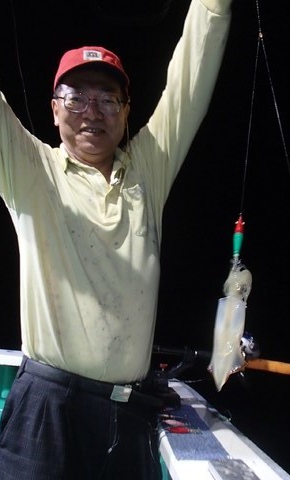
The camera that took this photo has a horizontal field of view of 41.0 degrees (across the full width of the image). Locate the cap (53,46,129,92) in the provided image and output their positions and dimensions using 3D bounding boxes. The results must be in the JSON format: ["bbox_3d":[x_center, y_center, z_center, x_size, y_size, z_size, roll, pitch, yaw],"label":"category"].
[{"bbox_3d":[-0.121,-0.402,0.920,0.180,0.125,0.262,3,3,-16],"label":"cap"}]

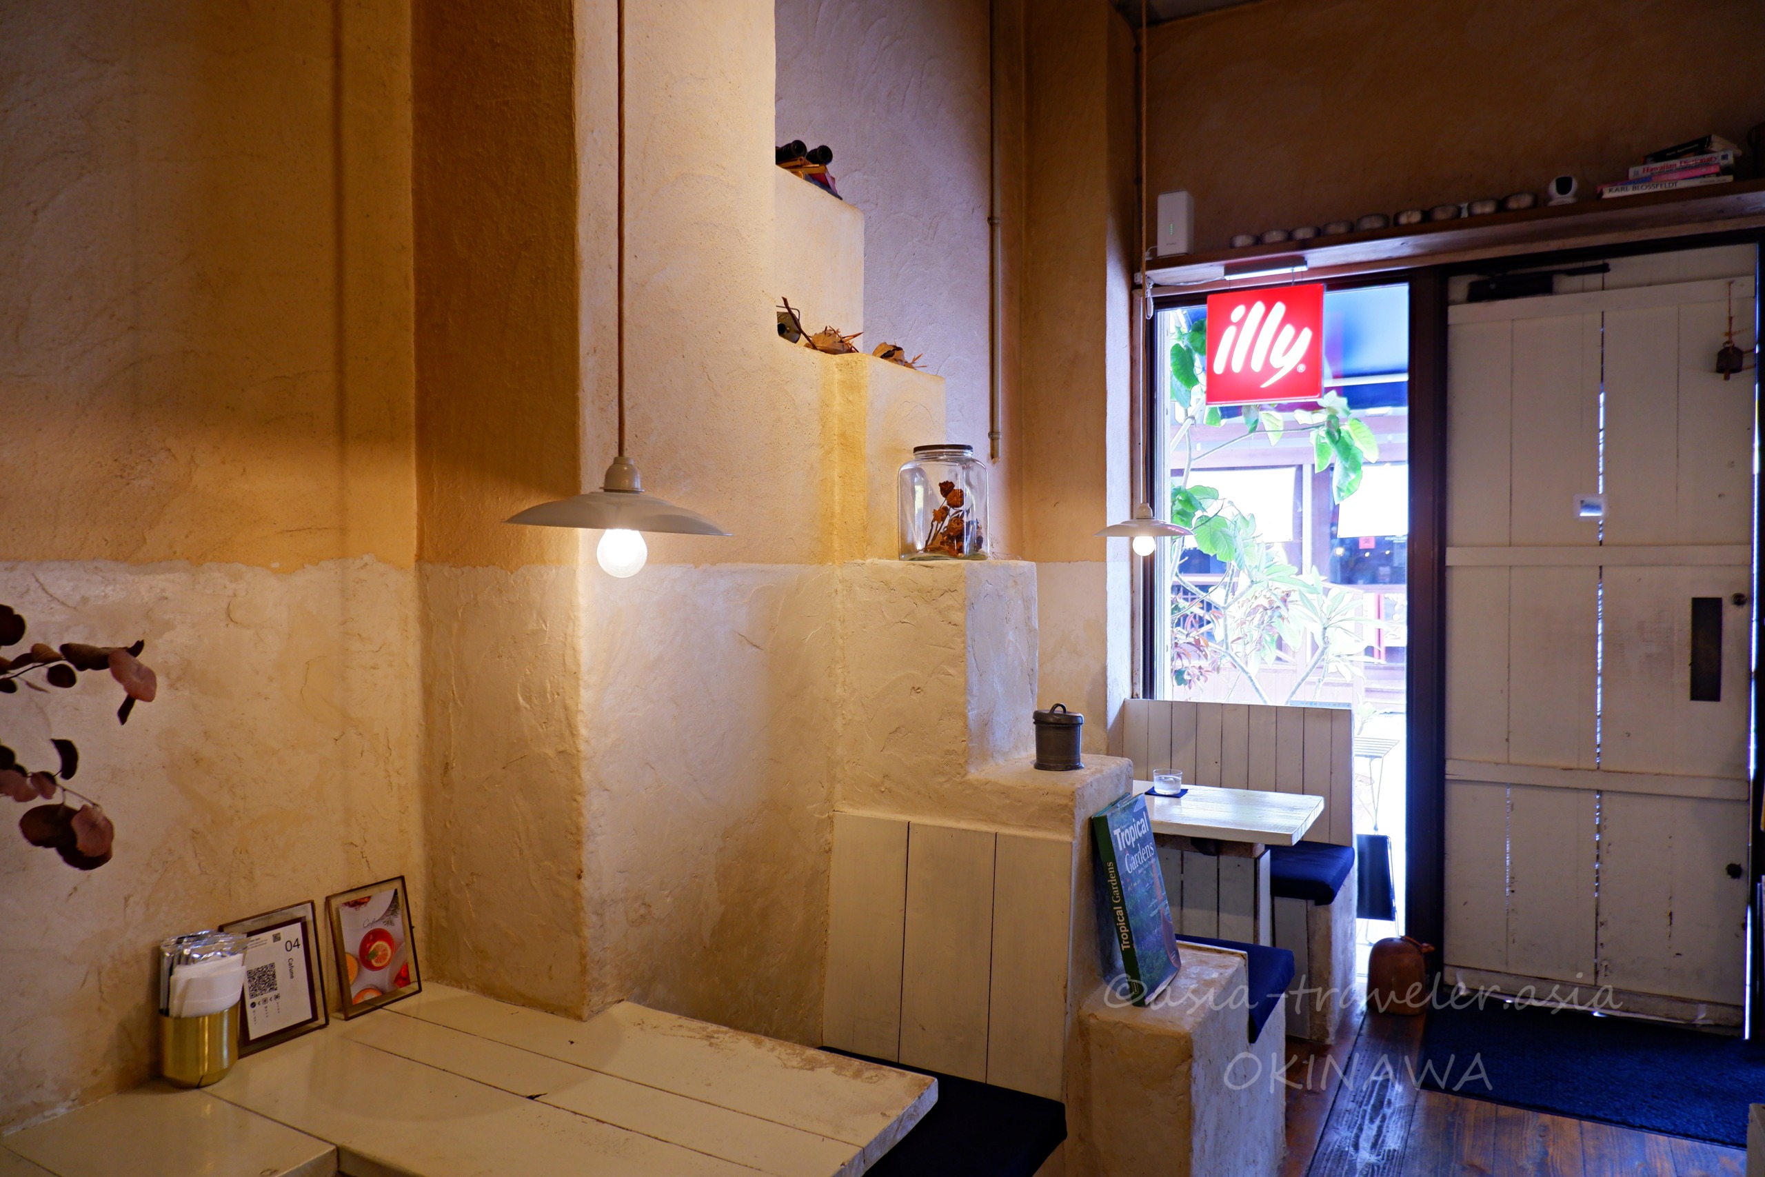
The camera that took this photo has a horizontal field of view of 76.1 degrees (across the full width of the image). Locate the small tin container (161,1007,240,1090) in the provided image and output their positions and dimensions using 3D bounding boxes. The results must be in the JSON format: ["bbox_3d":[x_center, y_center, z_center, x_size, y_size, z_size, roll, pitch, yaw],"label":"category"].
[{"bbox_3d":[-0.806,0.535,1.335,0.081,0.086,0.081,0,1,30],"label":"small tin container"}]

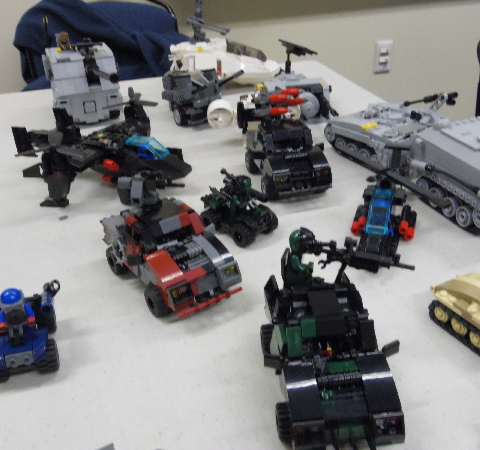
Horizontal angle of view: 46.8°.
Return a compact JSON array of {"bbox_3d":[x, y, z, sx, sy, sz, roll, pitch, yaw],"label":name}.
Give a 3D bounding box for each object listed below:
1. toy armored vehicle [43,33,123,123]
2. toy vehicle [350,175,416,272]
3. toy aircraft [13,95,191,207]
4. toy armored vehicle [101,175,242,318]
[{"bbox_3d":[-0.206,-0.195,0.724,0.090,0.095,0.112,-10,32,-13],"label":"toy armored vehicle"},{"bbox_3d":[0.115,-0.007,0.459,0.050,0.030,0.100,5,32,11],"label":"toy vehicle"},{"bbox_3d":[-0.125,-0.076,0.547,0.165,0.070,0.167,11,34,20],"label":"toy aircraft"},{"bbox_3d":[-0.050,0.010,0.399,0.060,0.072,0.097,-22,37,-29],"label":"toy armored vehicle"}]

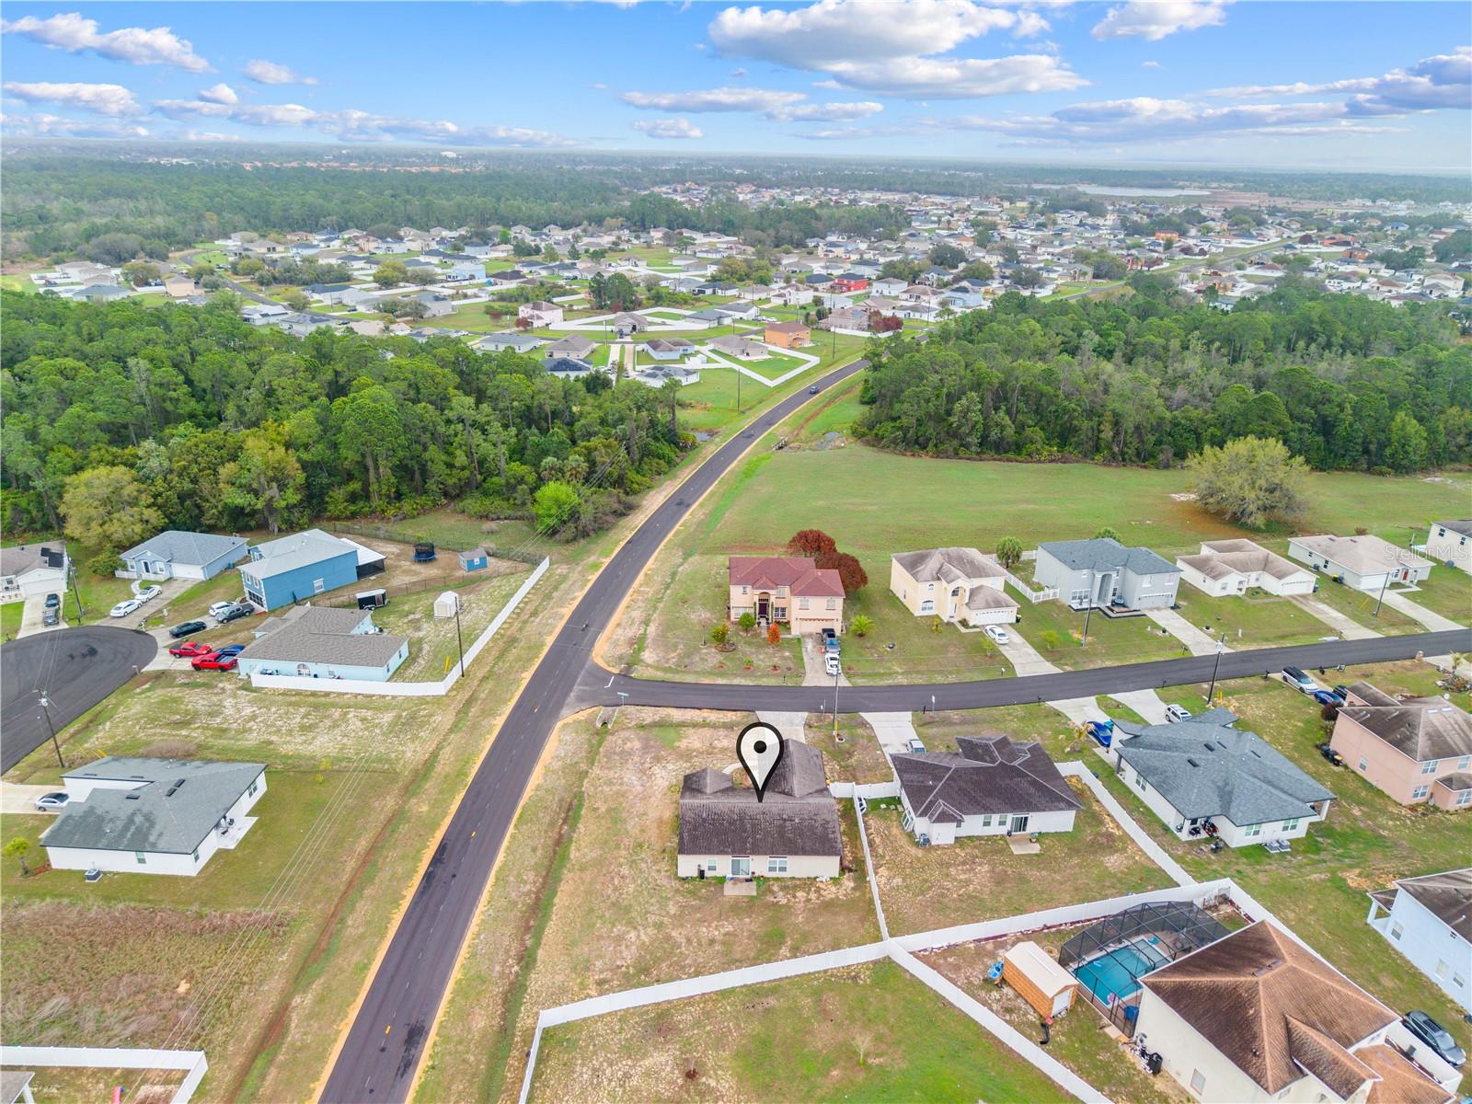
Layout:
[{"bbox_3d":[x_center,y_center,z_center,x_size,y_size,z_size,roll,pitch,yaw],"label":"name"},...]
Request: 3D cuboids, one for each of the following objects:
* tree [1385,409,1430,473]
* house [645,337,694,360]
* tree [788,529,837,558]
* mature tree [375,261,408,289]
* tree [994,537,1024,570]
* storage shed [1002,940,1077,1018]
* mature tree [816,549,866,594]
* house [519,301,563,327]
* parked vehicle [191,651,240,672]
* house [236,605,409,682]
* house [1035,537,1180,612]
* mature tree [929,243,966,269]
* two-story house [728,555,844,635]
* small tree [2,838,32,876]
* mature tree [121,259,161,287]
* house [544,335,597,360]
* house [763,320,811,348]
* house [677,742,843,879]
[{"bbox_3d":[148.458,-24.292,224.692,8.900,13.600,8.900,1,22,0],"label":"tree"},{"bbox_3d":[-21.503,-70.411,349.984,16.100,5.000,18.500,-5,22,-16],"label":"house"},{"bbox_3d":[12.641,-0.954,170.153,8.000,5.600,8.000,1,21,0],"label":"tree"},{"bbox_3d":[-162.010,-130.096,478.782,15.500,11.800,15.000,1,22,0],"label":"mature tree"},{"bbox_3d":[45.355,0.266,169.071,4.300,5.400,4.300,1,21,0],"label":"tree"},{"bbox_3d":[25.130,34.989,84.310,3.000,2.650,5.200,-10,24,-27],"label":"storage shed"},{"bbox_3d":[16.830,3.315,163.289,7.500,6.600,7.300,1,22,0],"label":"mature tree"},{"bbox_3d":[-77.616,-93.758,402.529,13.300,7.500,14.100,14,25,28],"label":"house"},{"bbox_3d":[-67.418,14.304,132.256,5.550,1.850,1.950,2,22,3],"label":"parked vehicle"},{"bbox_3d":[-55.654,11.680,140.600,21.900,4.700,16.200,3,22,4],"label":"house"},{"bbox_3d":[58.516,2.612,161.157,16.500,7.300,14.400,-4,22,-12],"label":"house"},{"bbox_3d":[129.007,-178.293,618.716,23.000,14.500,21.000,1,22,0],"label":"mature tree"},{"bbox_3d":[7.236,5.490,150.089,16.400,8.100,14.600,1,21,0],"label":"two-story house"},{"bbox_3d":[-66.594,28.382,94.867,2.500,3.900,2.500,1,22,0],"label":"small tree"},{"bbox_3d":[-271.997,-127.241,467.004,17.000,11.300,16.000,1,22,0],"label":"mature tree"},{"bbox_3d":[-54.088,-66.956,334.391,14.000,4.800,17.000,1,22,0],"label":"house"},{"bbox_3d":[18.562,-77.369,361.646,10.780,7.700,13.030,20,28,40],"label":"house"},{"bbox_3d":[2.001,25.382,104.758,15.500,4.600,18.300,0,22,-2],"label":"house"}]

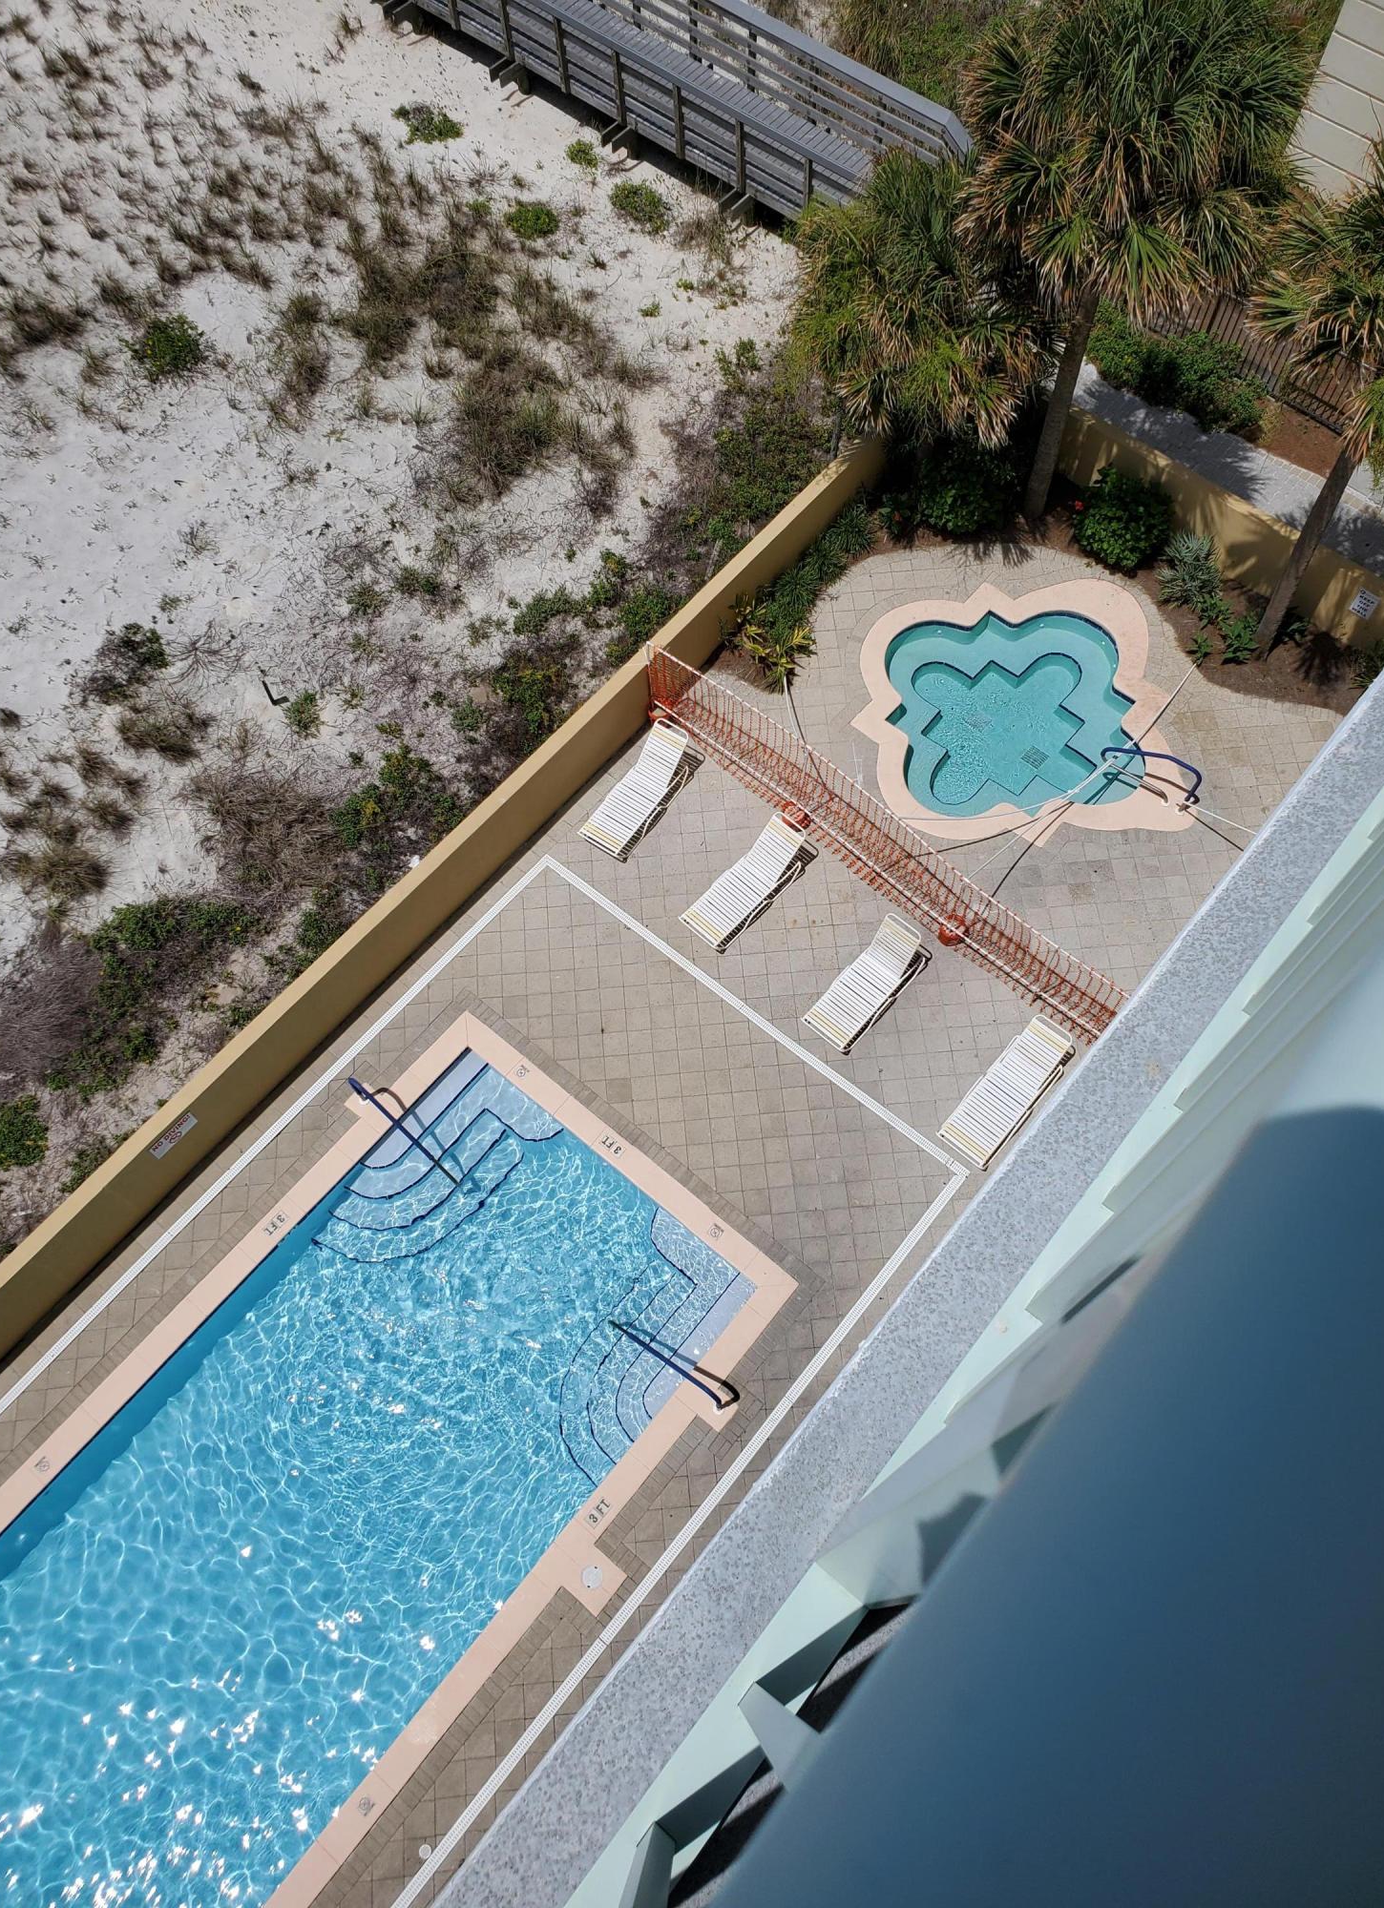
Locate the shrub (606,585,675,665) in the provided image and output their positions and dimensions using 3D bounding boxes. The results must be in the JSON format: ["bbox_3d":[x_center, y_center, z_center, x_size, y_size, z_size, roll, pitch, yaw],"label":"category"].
[{"bbox_3d":[-0.719,-4.549,19.780,1.050,0.800,1.050,37,70,15],"label":"shrub"}]

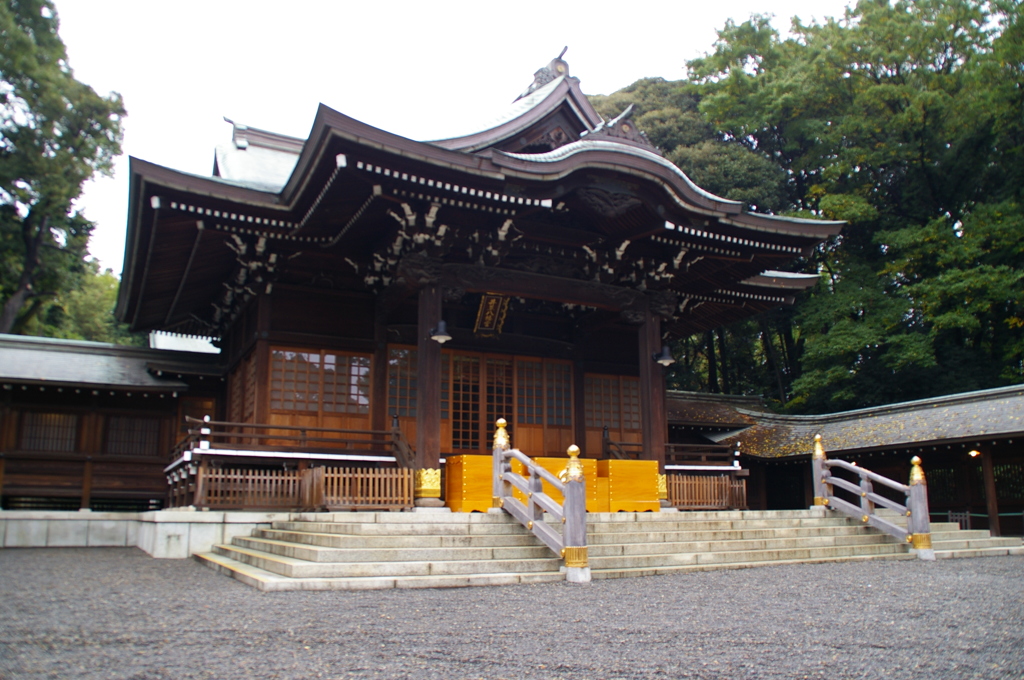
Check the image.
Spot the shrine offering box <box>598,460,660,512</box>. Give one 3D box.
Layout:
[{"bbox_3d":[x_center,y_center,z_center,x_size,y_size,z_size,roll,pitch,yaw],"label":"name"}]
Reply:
[{"bbox_3d":[2.538,3.344,17.353,1.386,1.148,0.826,7,-14,-27],"label":"shrine offering box"}]

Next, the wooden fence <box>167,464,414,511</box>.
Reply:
[{"bbox_3d":[-4.110,2.898,14.878,4.088,0.826,1.708,7,-14,-27],"label":"wooden fence"}]

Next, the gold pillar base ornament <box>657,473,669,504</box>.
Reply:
[{"bbox_3d":[3.352,3.549,17.931,0.434,0.770,0.434,7,-14,-27],"label":"gold pillar base ornament"}]

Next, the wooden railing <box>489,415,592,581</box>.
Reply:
[{"bbox_3d":[0.294,2.095,10.587,0.266,2.226,2.352,7,-14,-27],"label":"wooden railing"}]

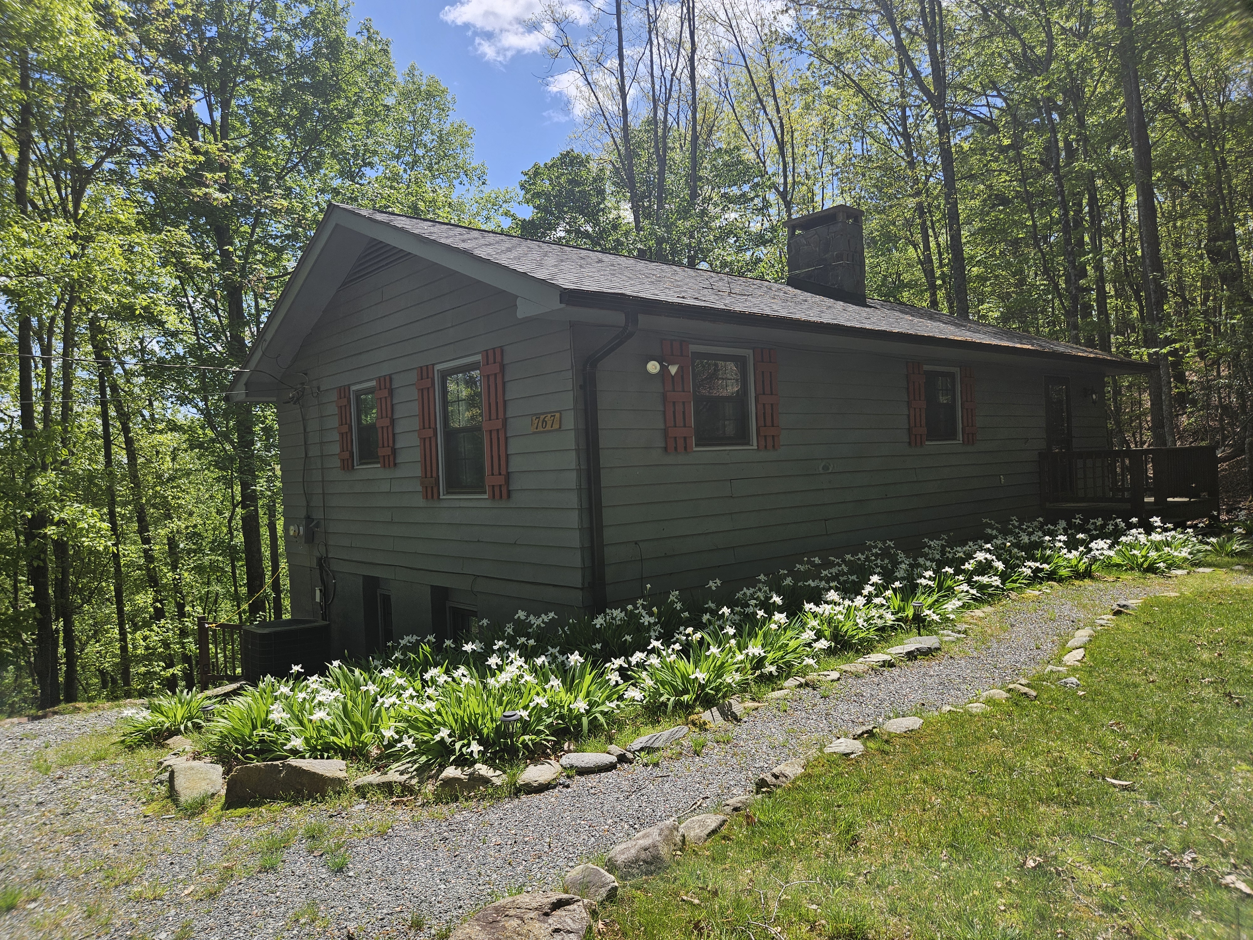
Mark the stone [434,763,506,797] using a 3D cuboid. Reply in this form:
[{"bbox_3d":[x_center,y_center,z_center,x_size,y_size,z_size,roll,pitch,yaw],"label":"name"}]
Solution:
[{"bbox_3d":[-0.811,1.592,4.308,0.365,0.123,0.204,-3,0,5],"label":"stone"}]

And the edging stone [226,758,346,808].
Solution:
[{"bbox_3d":[-1.678,1.527,4.175,0.550,0.200,0.260,-3,0,-9],"label":"edging stone"}]

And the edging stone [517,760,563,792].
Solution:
[{"bbox_3d":[-0.449,1.563,4.282,0.233,0.109,0.175,-3,0,-30],"label":"edging stone"}]

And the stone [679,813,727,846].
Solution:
[{"bbox_3d":[0.330,1.540,3.593,0.237,0.067,0.137,-3,0,-40],"label":"stone"}]

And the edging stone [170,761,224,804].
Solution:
[{"bbox_3d":[-2.162,1.557,4.173,0.260,0.180,0.200,-3,0,-28],"label":"edging stone"}]

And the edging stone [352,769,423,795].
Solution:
[{"bbox_3d":[-1.260,1.633,4.381,0.365,0.083,0.197,-3,0,5],"label":"edging stone"}]

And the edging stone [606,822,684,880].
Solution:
[{"bbox_3d":[0.071,1.528,3.389,0.339,0.135,0.203,-3,0,-38],"label":"edging stone"}]

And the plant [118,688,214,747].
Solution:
[{"bbox_3d":[-2.948,1.533,5.347,0.580,0.340,0.480,-3,0,-29],"label":"plant"}]

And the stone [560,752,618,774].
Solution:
[{"bbox_3d":[-0.201,1.578,4.500,0.314,0.056,0.182,-3,0,-18],"label":"stone"}]

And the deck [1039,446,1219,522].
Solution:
[{"bbox_3d":[8.690,0.145,14.340,3.700,1.030,1.450,-3,0,-41],"label":"deck"}]

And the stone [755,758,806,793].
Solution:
[{"bbox_3d":[0.729,1.415,3.914,0.300,0.085,0.130,-3,0,-39],"label":"stone"}]

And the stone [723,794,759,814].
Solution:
[{"bbox_3d":[0.500,1.445,3.658,0.165,0.055,0.100,-3,0,-28],"label":"stone"}]

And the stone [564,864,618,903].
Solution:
[{"bbox_3d":[-0.126,1.452,2.955,0.190,0.100,0.140,-3,0,-18],"label":"stone"}]

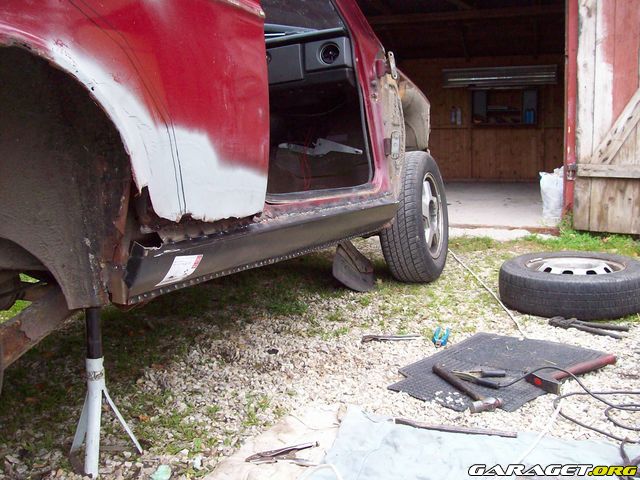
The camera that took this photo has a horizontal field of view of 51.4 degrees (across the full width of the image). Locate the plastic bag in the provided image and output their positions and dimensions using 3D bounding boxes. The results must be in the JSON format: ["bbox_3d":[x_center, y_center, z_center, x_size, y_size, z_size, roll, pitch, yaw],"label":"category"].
[{"bbox_3d":[1.625,-0.316,4.645,0.230,0.411,0.190,0,8,0],"label":"plastic bag"}]

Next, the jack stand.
[{"bbox_3d":[-0.433,0.281,1.285,0.150,0.321,0.125,0,8,0],"label":"jack stand"}]

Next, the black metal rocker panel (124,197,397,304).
[{"bbox_3d":[-0.064,-0.033,1.964,0.085,0.135,1.500,4,9,26],"label":"black metal rocker panel"}]

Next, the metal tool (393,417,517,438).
[{"bbox_3d":[0.293,0.407,1.445,0.259,0.014,0.024,2,9,17],"label":"metal tool"}]

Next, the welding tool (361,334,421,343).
[{"bbox_3d":[0.226,0.309,2.097,0.186,0.022,0.045,-1,8,-7],"label":"welding tool"}]

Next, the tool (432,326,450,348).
[{"bbox_3d":[0.379,0.306,2.088,0.055,0.025,0.179,2,9,15],"label":"tool"}]

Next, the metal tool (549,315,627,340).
[{"bbox_3d":[0.879,0.286,2.186,0.244,0.035,0.065,3,9,25],"label":"metal tool"}]

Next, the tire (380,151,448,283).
[{"bbox_3d":[0.435,-0.106,3.000,0.180,0.585,0.585,3,9,23],"label":"tire"}]

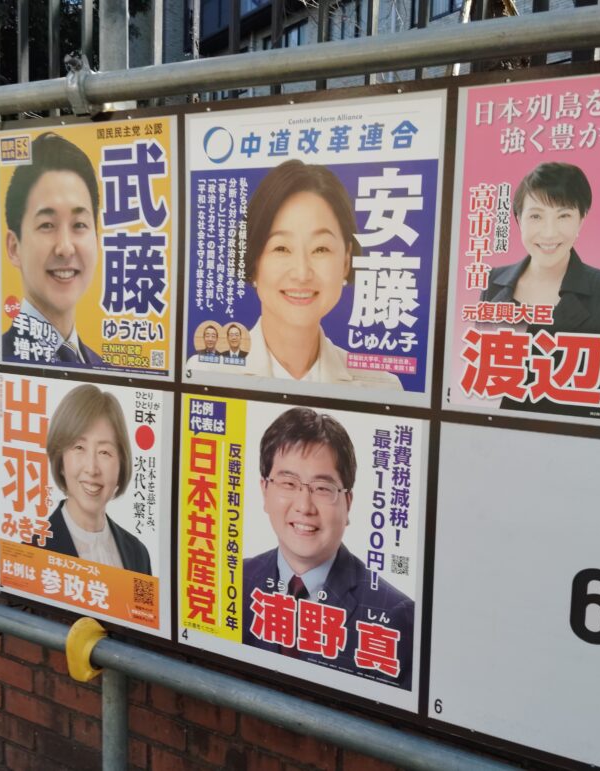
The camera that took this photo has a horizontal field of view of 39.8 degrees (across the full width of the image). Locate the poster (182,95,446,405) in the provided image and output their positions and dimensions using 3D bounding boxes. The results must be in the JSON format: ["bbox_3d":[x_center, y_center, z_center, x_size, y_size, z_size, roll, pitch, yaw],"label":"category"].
[{"bbox_3d":[0.000,-0.202,1.237,0.434,0.421,0.010,5,7,30],"label":"poster"}]

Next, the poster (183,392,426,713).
[{"bbox_3d":[-0.014,0.238,1.289,0.432,0.419,0.012,5,8,30],"label":"poster"}]

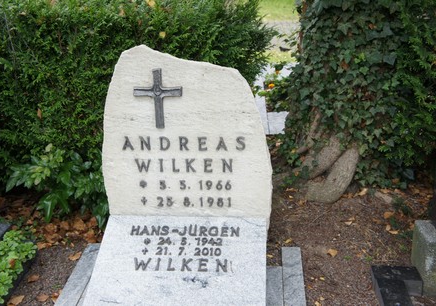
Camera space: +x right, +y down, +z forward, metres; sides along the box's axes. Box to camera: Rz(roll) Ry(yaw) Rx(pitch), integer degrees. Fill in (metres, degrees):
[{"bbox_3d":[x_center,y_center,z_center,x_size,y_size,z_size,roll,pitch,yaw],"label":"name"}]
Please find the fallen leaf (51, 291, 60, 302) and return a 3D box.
[{"bbox_3d":[-0.654,0.584,2.484,0.043,0.020,0.063,-2,22,0],"label":"fallen leaf"}]

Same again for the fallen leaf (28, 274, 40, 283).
[{"bbox_3d":[-0.782,0.536,2.617,0.057,0.015,0.048,-2,22,0],"label":"fallen leaf"}]

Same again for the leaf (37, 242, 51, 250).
[{"bbox_3d":[-0.813,0.437,2.859,0.066,0.020,0.050,-2,22,0],"label":"leaf"}]

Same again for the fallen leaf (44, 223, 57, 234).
[{"bbox_3d":[-0.819,0.371,3.011,0.059,0.030,0.065,-2,22,0],"label":"fallen leaf"}]

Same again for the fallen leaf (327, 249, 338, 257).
[{"bbox_3d":[0.515,0.448,2.739,0.052,0.018,0.046,-2,22,0],"label":"fallen leaf"}]

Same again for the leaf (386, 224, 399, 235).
[{"bbox_3d":[0.833,0.365,2.919,0.065,0.020,0.063,-2,22,0],"label":"leaf"}]

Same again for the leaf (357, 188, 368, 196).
[{"bbox_3d":[0.781,0.213,3.300,0.076,0.020,0.044,-16,26,-32],"label":"leaf"}]

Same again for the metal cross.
[{"bbox_3d":[-0.246,-0.216,2.505,0.201,0.251,0.020,0,22,5],"label":"metal cross"}]

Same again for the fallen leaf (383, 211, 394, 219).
[{"bbox_3d":[0.852,0.309,3.058,0.060,0.020,0.050,-2,22,0],"label":"fallen leaf"}]

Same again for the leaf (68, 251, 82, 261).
[{"bbox_3d":[-0.644,0.467,2.775,0.073,0.018,0.042,-19,28,-37],"label":"leaf"}]

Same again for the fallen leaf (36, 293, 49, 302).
[{"bbox_3d":[-0.709,0.588,2.484,0.052,0.015,0.048,-2,22,0],"label":"fallen leaf"}]

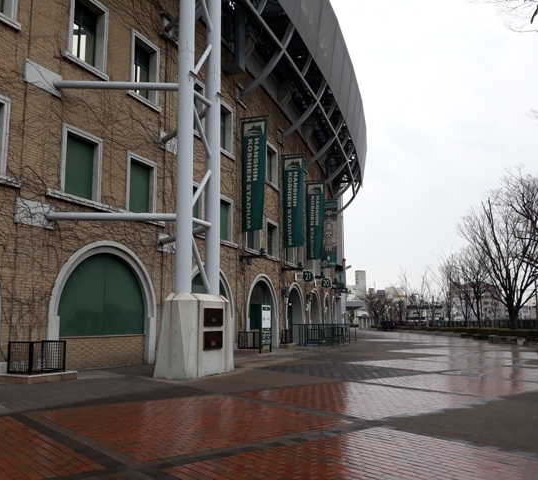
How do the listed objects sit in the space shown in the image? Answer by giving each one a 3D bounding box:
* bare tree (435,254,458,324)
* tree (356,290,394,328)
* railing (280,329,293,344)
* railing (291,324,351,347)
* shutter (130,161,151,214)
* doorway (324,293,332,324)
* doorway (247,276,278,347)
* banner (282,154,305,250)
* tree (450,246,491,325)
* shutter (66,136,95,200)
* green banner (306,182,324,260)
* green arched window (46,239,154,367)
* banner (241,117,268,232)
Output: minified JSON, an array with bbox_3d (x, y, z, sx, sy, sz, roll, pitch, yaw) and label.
[{"bbox_3d":[20.580,6.343,57.717,2.890,8.708,2.746,-1,-9,0],"label":"bare tree"},{"bbox_3d":[18.469,12.020,86.571,5.896,7.024,5.601,-1,-9,0],"label":"tree"},{"bbox_3d":[0.780,5.432,28.094,0.700,0.757,0.850,-4,-10,21],"label":"railing"},{"bbox_3d":[3.419,6.111,31.906,2.609,1.333,6.087,-3,-10,18],"label":"railing"},{"bbox_3d":[-4.694,-1.823,18.118,0.080,1.903,1.104,-5,-11,25],"label":"shutter"},{"bbox_3d":[4.961,6.759,43.744,0.483,3.961,4.493,-2,-10,14],"label":"doorway"},{"bbox_3d":[-0.528,3.913,26.735,0.483,3.961,4.493,-4,-10,21],"label":"doorway"},{"bbox_3d":[1.497,-2.333,30.288,1.396,5.650,0.100,-3,-10,20],"label":"banner"},{"bbox_3d":[20.068,5.036,49.716,4.382,8.668,4.163,-1,-9,0],"label":"tree"},{"bbox_3d":[-5.920,-2.242,15.617,0.080,1.903,1.158,-5,-11,25],"label":"shutter"},{"bbox_3d":[3.336,-1.388,36.003,1.244,5.672,0.100,-3,-10,17],"label":"green banner"},{"bbox_3d":[-4.934,1.973,15.101,0.400,3.821,4.392,-5,-11,26],"label":"green arched window"},{"bbox_3d":[-0.702,-3.188,24.043,1.267,5.587,0.100,-5,-10,24],"label":"banner"}]

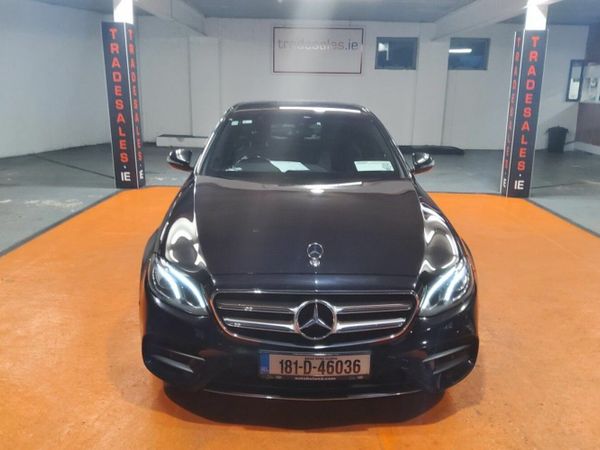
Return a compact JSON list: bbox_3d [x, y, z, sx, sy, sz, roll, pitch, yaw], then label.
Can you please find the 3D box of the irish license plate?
[{"bbox_3d":[0.068,0.656,2.112,0.530,0.130,0.030,0,17,-1],"label":"irish license plate"}]

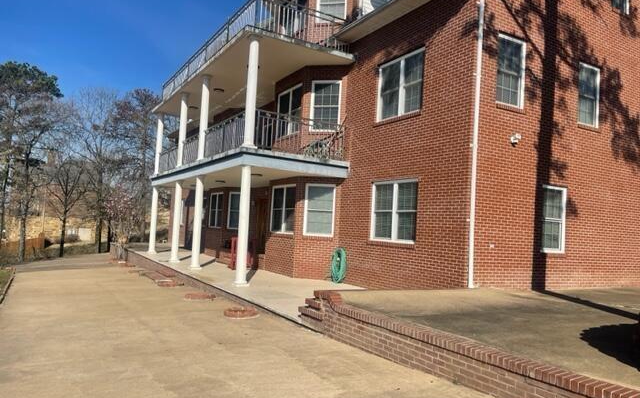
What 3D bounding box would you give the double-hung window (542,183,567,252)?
[{"bbox_3d":[5.307,0.476,10.910,0.860,1.490,0.120,5,-4,-29],"label":"double-hung window"}]

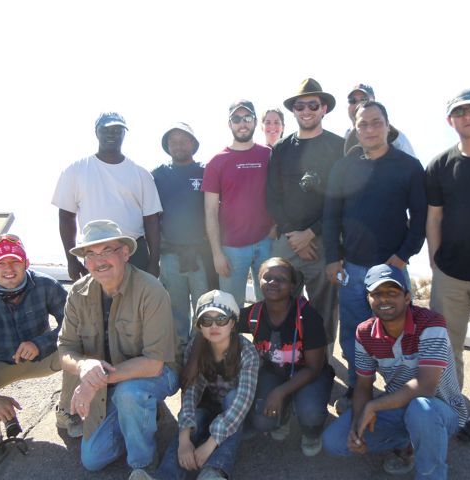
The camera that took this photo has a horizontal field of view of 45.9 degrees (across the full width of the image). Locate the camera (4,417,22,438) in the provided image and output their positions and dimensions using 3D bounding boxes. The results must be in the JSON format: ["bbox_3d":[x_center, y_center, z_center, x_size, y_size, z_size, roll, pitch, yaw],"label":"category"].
[{"bbox_3d":[-1.106,0.920,2.750,0.100,0.125,0.085,-11,-14,-3],"label":"camera"}]

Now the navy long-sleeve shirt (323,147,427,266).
[{"bbox_3d":[0.795,-0.190,3.140,0.560,0.640,0.290,2,10,14],"label":"navy long-sleeve shirt"}]

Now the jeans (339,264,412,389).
[{"bbox_3d":[0.830,0.481,3.298,0.410,0.920,0.280,3,10,15],"label":"jeans"}]

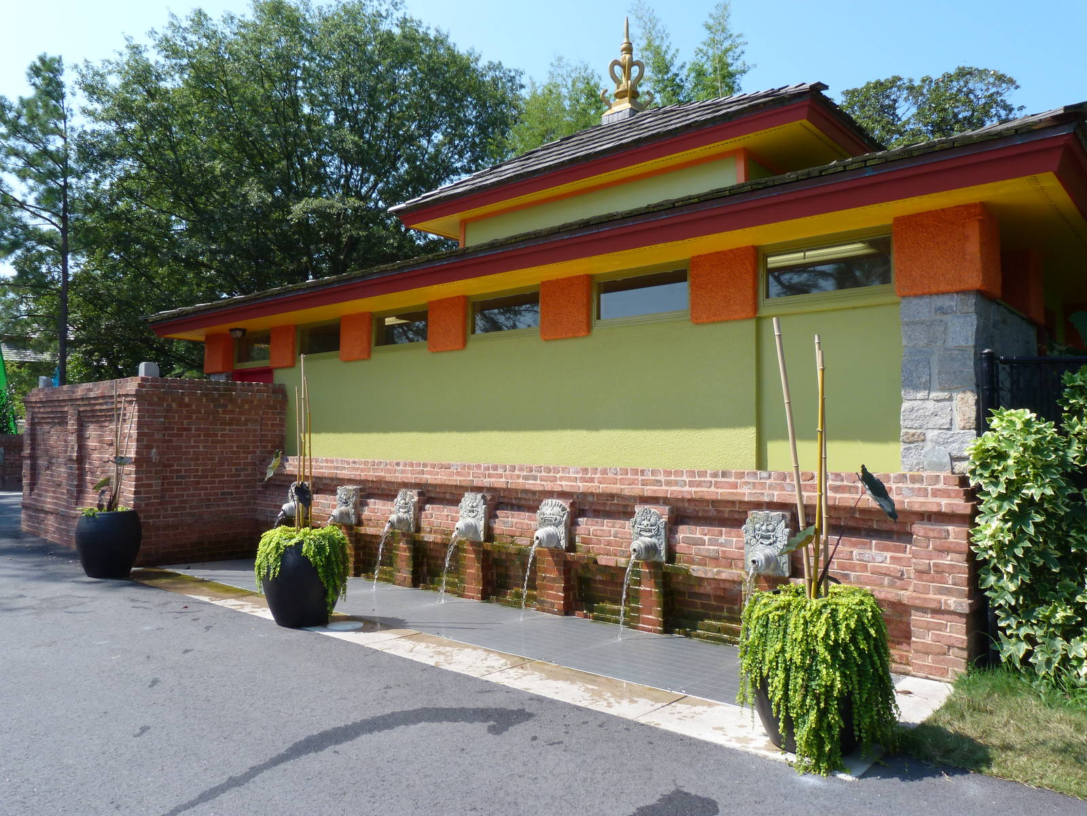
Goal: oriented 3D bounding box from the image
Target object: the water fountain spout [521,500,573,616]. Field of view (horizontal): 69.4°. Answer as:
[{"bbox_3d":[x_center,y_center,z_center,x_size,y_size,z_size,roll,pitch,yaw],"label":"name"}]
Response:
[{"bbox_3d":[-0.015,1.200,6.295,0.300,0.907,0.390,-2,-4,40],"label":"water fountain spout"}]

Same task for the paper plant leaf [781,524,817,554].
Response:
[{"bbox_3d":[1.154,0.593,3.550,0.160,0.130,0.130,1,-3,-11],"label":"paper plant leaf"}]

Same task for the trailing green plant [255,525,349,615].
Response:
[{"bbox_3d":[-1.817,1.192,5.960,0.680,0.610,0.680,0,-3,0],"label":"trailing green plant"}]

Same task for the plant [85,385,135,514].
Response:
[{"bbox_3d":[-4.462,0.415,8.080,0.400,1.340,0.380,-2,-4,40],"label":"plant"}]

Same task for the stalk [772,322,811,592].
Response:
[{"bbox_3d":[1.146,0.229,3.600,0.035,1.285,0.035,-7,3,0],"label":"stalk"}]

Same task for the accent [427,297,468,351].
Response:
[{"bbox_3d":[-0.939,-0.831,7.853,0.529,0.503,0.090,-2,-3,40],"label":"accent"}]

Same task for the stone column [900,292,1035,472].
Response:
[{"bbox_3d":[2.965,-0.119,5.521,0.449,1.120,1.450,-2,-4,40],"label":"stone column"}]

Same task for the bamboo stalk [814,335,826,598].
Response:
[{"bbox_3d":[1.282,0.272,3.645,0.030,1.220,0.030,-1,-2,40],"label":"bamboo stalk"}]

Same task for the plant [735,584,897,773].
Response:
[{"bbox_3d":[1.283,1.200,3.665,0.740,0.700,0.720,-1,-2,19],"label":"plant"}]

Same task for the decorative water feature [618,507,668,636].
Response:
[{"bbox_3d":[0.686,1.177,5.707,0.300,0.907,0.390,-2,-4,40],"label":"decorative water feature"}]

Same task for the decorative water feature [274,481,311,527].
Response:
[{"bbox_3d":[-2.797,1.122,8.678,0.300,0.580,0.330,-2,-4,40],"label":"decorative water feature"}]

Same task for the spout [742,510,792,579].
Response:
[{"bbox_3d":[1.419,0.886,5.111,0.335,0.407,0.260,-2,-3,40],"label":"spout"}]

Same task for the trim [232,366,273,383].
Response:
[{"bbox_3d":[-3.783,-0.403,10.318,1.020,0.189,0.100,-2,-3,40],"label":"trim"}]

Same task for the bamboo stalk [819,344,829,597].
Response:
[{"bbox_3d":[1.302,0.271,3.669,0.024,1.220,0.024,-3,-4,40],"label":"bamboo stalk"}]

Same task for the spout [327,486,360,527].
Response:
[{"bbox_3d":[-2.097,1.008,8.045,0.305,0.400,0.270,-2,-3,40],"label":"spout"}]

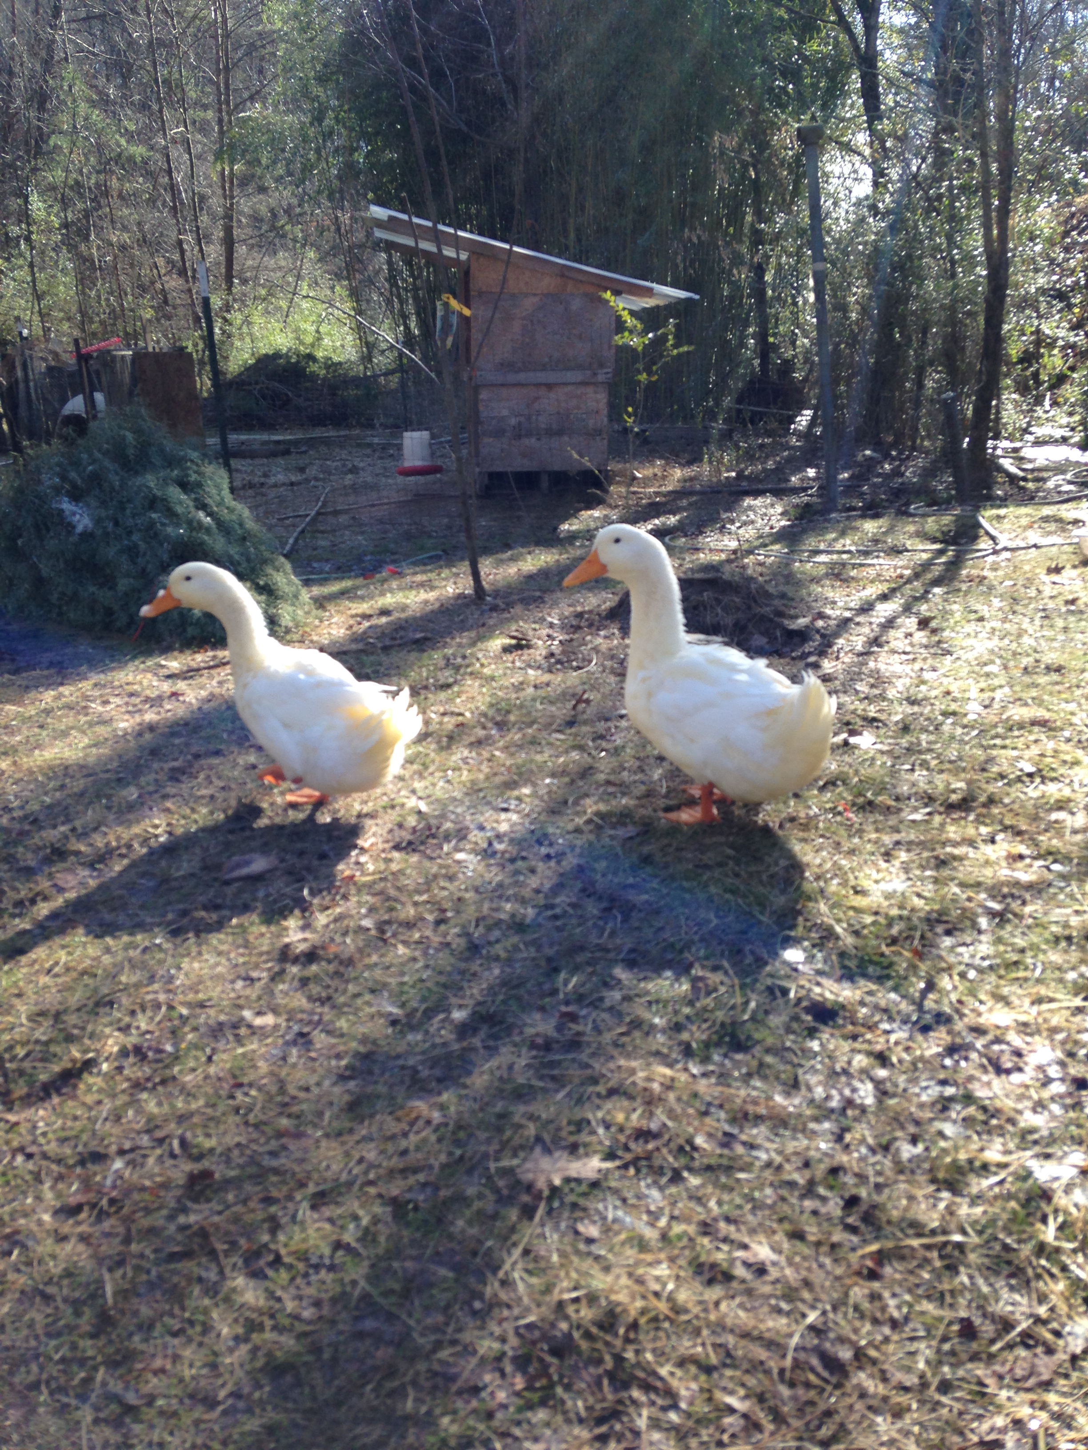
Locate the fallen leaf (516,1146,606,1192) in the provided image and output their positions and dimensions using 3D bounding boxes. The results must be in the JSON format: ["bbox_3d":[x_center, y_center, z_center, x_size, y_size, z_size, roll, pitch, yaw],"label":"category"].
[{"bbox_3d":[0.018,0.483,1.506,0.098,0.016,0.069,0,15,0],"label":"fallen leaf"}]

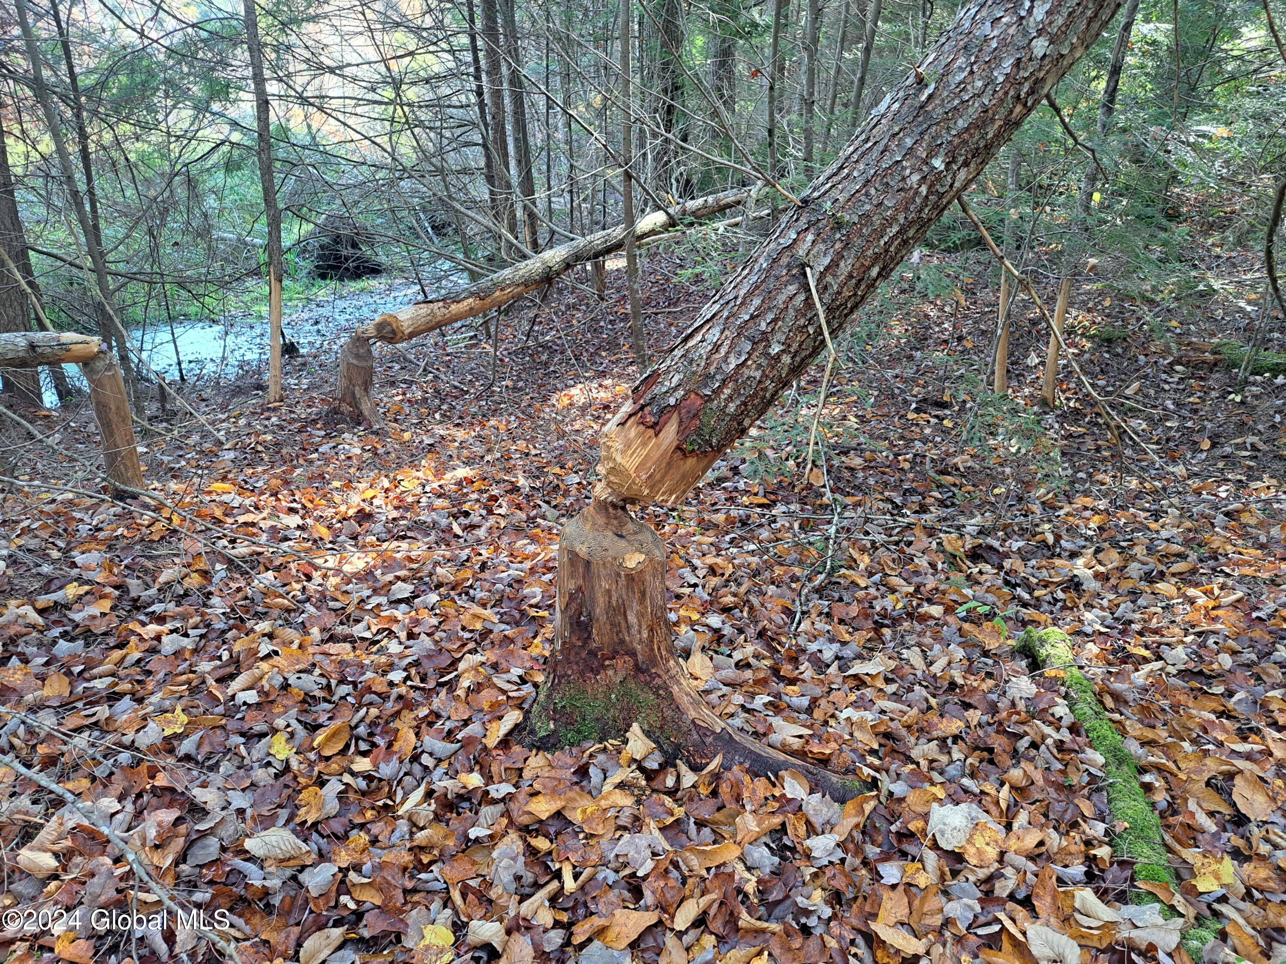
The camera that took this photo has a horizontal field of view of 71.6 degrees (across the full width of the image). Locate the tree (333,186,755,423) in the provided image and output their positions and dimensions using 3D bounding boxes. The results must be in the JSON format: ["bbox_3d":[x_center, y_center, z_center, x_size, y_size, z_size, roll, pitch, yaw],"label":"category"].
[{"bbox_3d":[-0.521,-1.463,6.690,3.860,1.500,0.360,-13,21,-37],"label":"tree"}]

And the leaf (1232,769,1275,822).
[{"bbox_3d":[1.380,0.711,2.022,0.073,0.030,0.126,-13,36,8],"label":"leaf"}]

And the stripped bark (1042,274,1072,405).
[{"bbox_3d":[2.690,-0.906,5.777,0.083,0.829,0.083,9,19,24],"label":"stripped bark"}]

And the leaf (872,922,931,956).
[{"bbox_3d":[0.462,0.831,1.624,0.108,0.030,0.040,17,38,33],"label":"leaf"}]

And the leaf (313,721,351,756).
[{"bbox_3d":[-0.776,0.647,2.233,0.094,0.035,0.080,-10,44,-24],"label":"leaf"}]

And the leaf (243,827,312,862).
[{"bbox_3d":[-0.764,0.758,1.865,0.119,0.030,0.070,-10,55,-26],"label":"leaf"}]

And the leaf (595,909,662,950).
[{"bbox_3d":[-0.030,0.818,1.657,0.131,0.030,0.065,-26,41,-36],"label":"leaf"}]

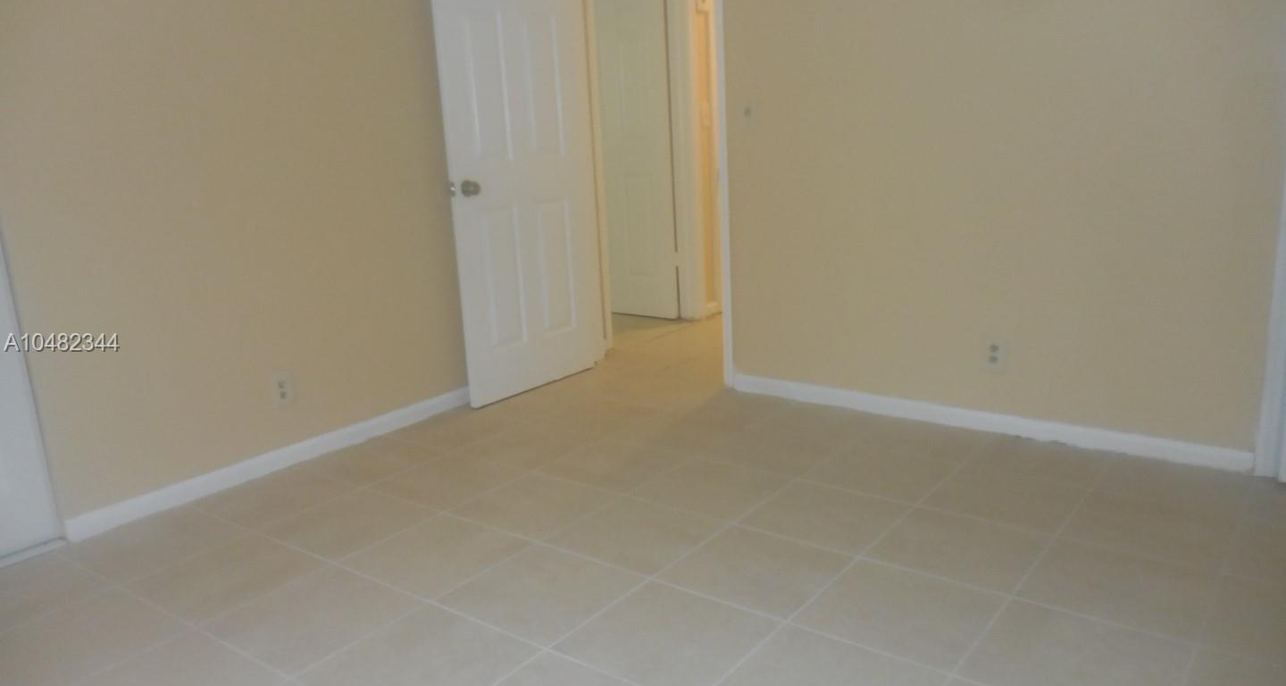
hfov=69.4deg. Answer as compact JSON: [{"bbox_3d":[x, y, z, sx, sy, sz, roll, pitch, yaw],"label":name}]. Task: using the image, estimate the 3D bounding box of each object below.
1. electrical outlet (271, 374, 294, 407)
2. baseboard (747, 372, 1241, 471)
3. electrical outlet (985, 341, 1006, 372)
[{"bbox_3d":[-1.313,0.173,3.392,0.010,0.114,0.070,7,17,36],"label":"electrical outlet"},{"bbox_3d":[1.177,0.275,3.537,1.933,0.075,0.015,8,17,37],"label":"baseboard"},{"bbox_3d":[1.286,0.051,3.392,0.070,0.114,0.010,8,17,37],"label":"electrical outlet"}]

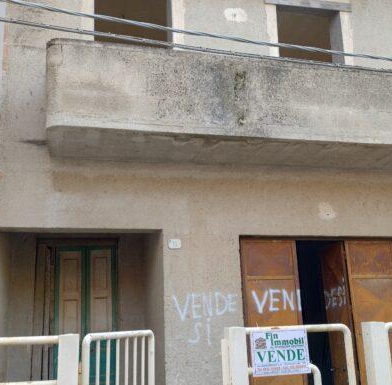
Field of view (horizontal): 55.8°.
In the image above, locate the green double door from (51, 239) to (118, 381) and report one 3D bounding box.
[{"bbox_3d":[-1.659,1.945,5.592,0.917,2.280,0.090,0,-10,-10],"label":"green double door"}]

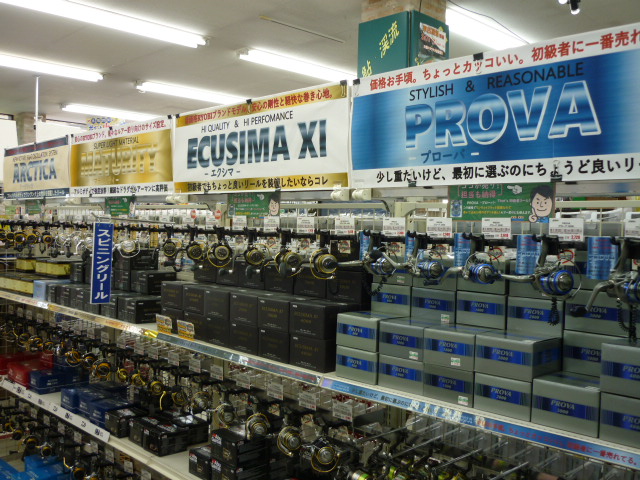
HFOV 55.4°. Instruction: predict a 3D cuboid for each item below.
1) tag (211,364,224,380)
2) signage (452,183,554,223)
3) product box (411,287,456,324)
[{"bbox_3d":[-0.382,0.495,2.273,0.077,0.049,0.006,3,3,43],"label":"tag"},{"bbox_3d":[0.428,-0.093,1.466,0.274,0.105,0.008,2,3,43],"label":"signage"},{"bbox_3d":[0.357,0.176,1.714,0.138,0.084,0.143,3,3,43],"label":"product box"}]

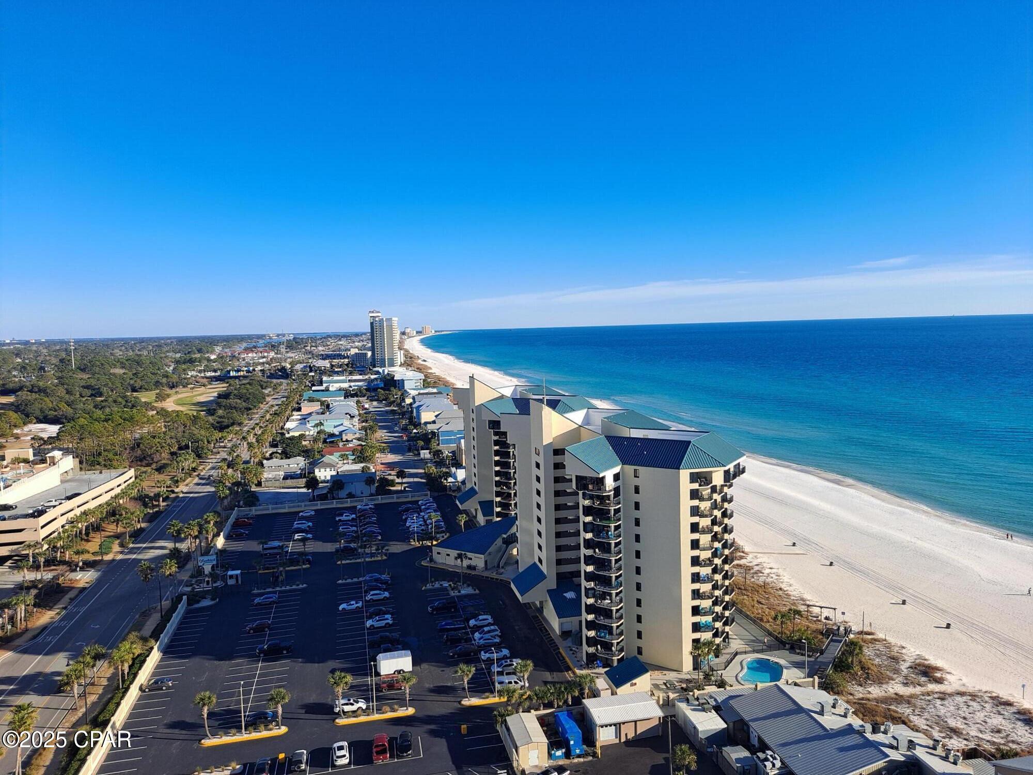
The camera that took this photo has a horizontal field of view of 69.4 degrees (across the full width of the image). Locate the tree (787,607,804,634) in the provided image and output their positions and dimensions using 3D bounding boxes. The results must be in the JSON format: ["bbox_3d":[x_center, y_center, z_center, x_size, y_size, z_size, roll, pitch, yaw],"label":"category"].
[{"bbox_3d":[49.023,41.129,131.164,3.100,5.450,3.100,-2,5,0],"label":"tree"}]

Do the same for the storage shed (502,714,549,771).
[{"bbox_3d":[1.389,46.322,98.788,3.850,3.250,7.400,-3,5,-13],"label":"storage shed"}]

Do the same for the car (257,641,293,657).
[{"bbox_3d":[-42.315,45.573,130.302,5.850,1.930,2.030,-3,5,-15],"label":"car"}]

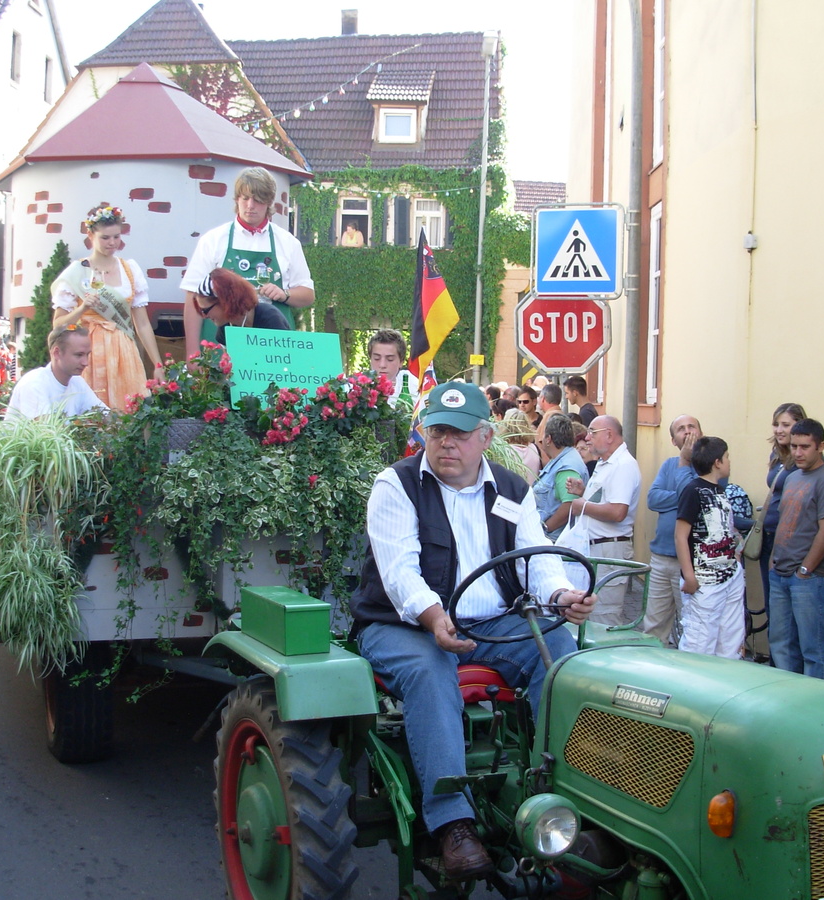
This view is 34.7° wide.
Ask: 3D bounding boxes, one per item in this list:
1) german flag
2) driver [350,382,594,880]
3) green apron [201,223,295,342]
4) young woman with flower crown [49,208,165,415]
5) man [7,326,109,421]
[{"bbox_3d":[0.090,-0.632,5.800,0.230,0.680,0.140,0,3,-10],"label":"german flag"},{"bbox_3d":[0.143,0.441,3.580,0.660,1.249,0.820,0,3,-22],"label":"driver"},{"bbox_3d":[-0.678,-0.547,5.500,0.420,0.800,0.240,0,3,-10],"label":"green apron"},{"bbox_3d":[-1.415,-0.277,6.100,0.520,1.700,0.450,0,3,-14],"label":"young woman with flower crown"},{"bbox_3d":[-1.516,0.030,5.650,0.540,1.150,0.480,2,3,30],"label":"man"}]

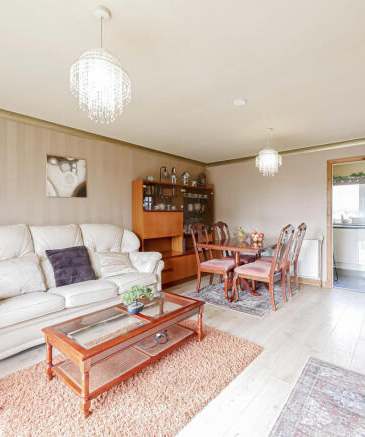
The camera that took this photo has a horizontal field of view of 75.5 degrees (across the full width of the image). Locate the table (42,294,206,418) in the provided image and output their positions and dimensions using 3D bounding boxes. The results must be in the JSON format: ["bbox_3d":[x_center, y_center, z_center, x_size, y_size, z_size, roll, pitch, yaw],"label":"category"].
[{"bbox_3d":[-0.395,0.966,1.925,0.550,0.380,1.150,0,1,41],"label":"table"}]

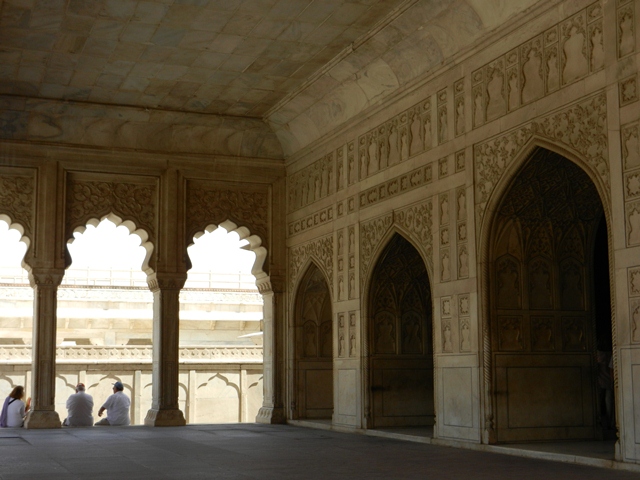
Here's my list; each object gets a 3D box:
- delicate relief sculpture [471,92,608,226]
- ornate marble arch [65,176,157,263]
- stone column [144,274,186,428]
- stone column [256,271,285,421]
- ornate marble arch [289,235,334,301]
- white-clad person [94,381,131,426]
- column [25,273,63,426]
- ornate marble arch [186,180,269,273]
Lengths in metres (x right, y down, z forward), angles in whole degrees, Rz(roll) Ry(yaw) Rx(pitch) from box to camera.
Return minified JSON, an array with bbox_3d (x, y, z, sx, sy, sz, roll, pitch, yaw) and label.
[{"bbox_3d":[2.904,-0.896,12.656,0.321,1.380,3.012,3,-8,-21],"label":"delicate relief sculpture"},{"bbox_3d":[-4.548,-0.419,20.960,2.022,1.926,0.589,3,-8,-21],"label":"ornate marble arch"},{"bbox_3d":[-3.325,2.351,21.082,0.658,3.199,0.909,3,-8,-21],"label":"stone column"},{"bbox_3d":[-1.158,2.458,21.930,0.332,3.199,0.931,3,-8,-21],"label":"stone column"},{"bbox_3d":[-0.183,0.546,20.137,0.128,1.059,2.589,3,-8,-21],"label":"ornate marble arch"},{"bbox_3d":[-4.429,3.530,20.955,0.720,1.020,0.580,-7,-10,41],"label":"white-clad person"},{"bbox_3d":[-5.644,2.239,20.186,0.658,3.199,0.909,3,-8,-21],"label":"column"},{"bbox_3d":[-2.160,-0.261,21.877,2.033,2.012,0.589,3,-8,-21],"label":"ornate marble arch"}]

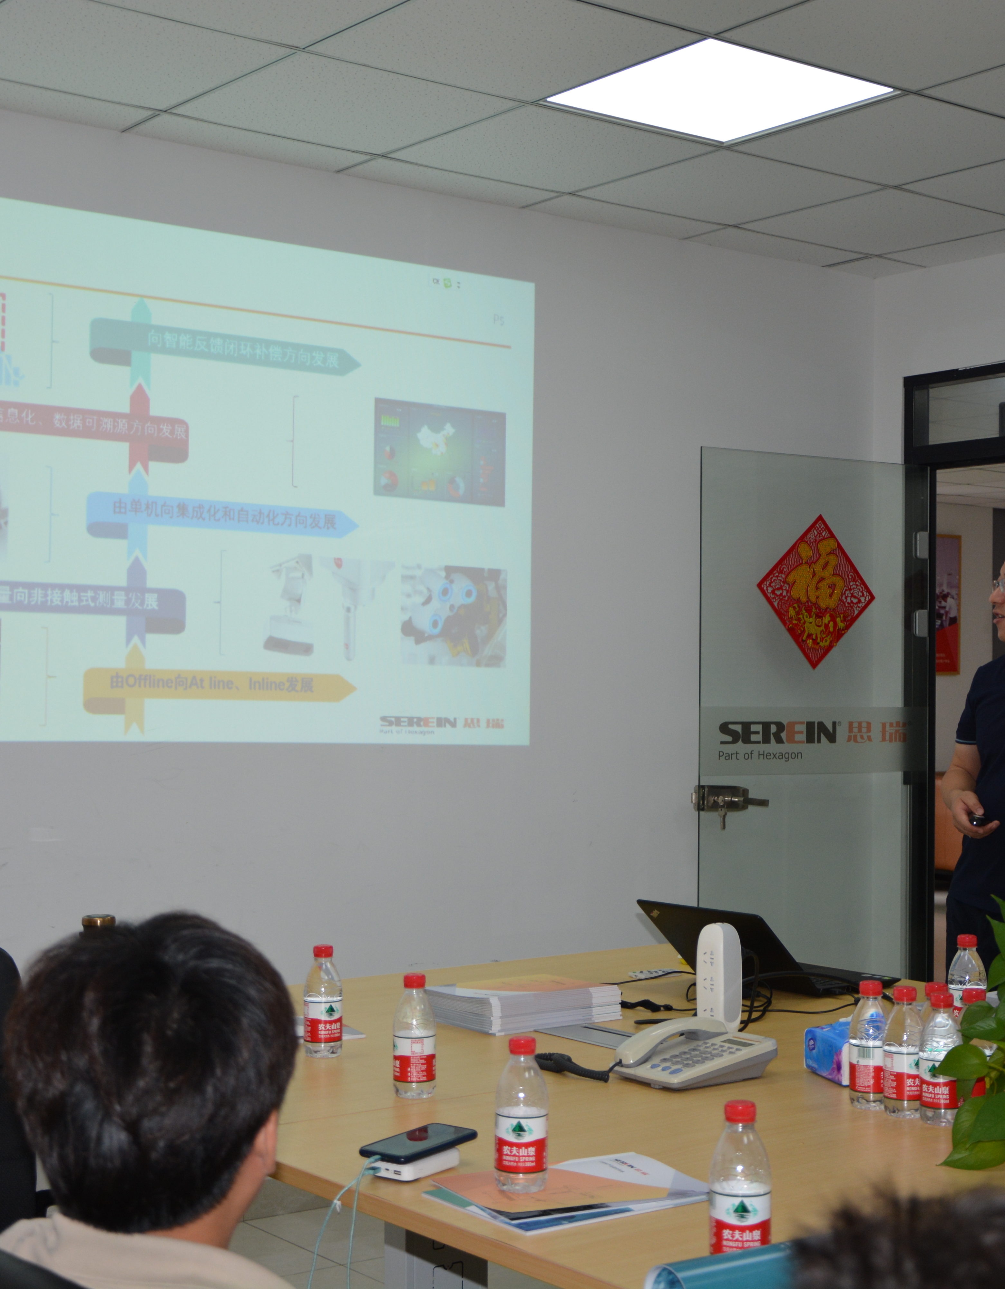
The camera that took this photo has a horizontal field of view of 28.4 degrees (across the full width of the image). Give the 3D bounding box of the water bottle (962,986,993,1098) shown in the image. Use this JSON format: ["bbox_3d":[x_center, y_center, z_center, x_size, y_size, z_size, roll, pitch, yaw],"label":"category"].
[{"bbox_3d":[0.659,0.573,2.777,0.061,0.176,0.061,1,-1,13],"label":"water bottle"}]

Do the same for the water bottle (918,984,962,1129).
[{"bbox_3d":[0.605,0.571,2.737,0.061,0.176,0.061,1,-1,13],"label":"water bottle"}]

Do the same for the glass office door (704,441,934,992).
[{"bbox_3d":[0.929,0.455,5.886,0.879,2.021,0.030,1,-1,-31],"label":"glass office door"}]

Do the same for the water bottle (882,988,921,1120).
[{"bbox_3d":[0.576,0.582,2.842,0.062,0.177,0.062,1,-1,0],"label":"water bottle"}]

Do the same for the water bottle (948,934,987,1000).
[{"bbox_3d":[0.809,0.596,3.454,0.062,0.177,0.062,2,-1,-37],"label":"water bottle"}]

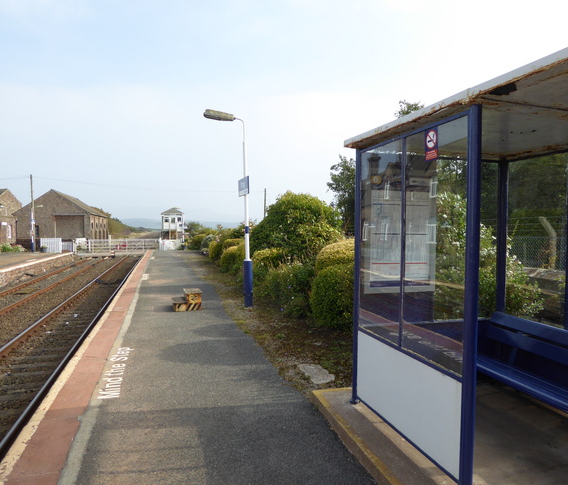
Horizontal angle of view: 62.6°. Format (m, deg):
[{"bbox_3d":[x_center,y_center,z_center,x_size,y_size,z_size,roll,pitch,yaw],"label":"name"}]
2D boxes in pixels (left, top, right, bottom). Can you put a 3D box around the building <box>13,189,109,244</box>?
[{"bbox_3d":[-32.900,-3.208,71.240,9.400,7.900,21.500,0,2,-15],"label":"building"}]

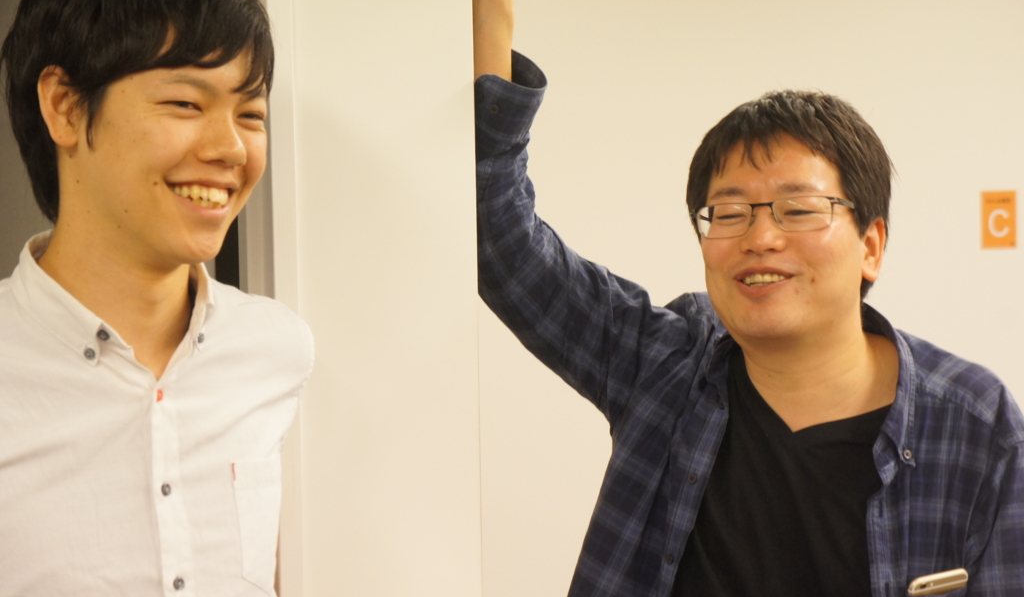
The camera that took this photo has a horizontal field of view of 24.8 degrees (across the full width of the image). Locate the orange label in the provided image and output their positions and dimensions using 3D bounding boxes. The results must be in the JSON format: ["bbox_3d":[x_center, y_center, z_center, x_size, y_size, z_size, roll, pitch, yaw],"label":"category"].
[{"bbox_3d":[0.685,-0.111,3.270,0.050,0.082,0.003,-1,2,-8],"label":"orange label"}]

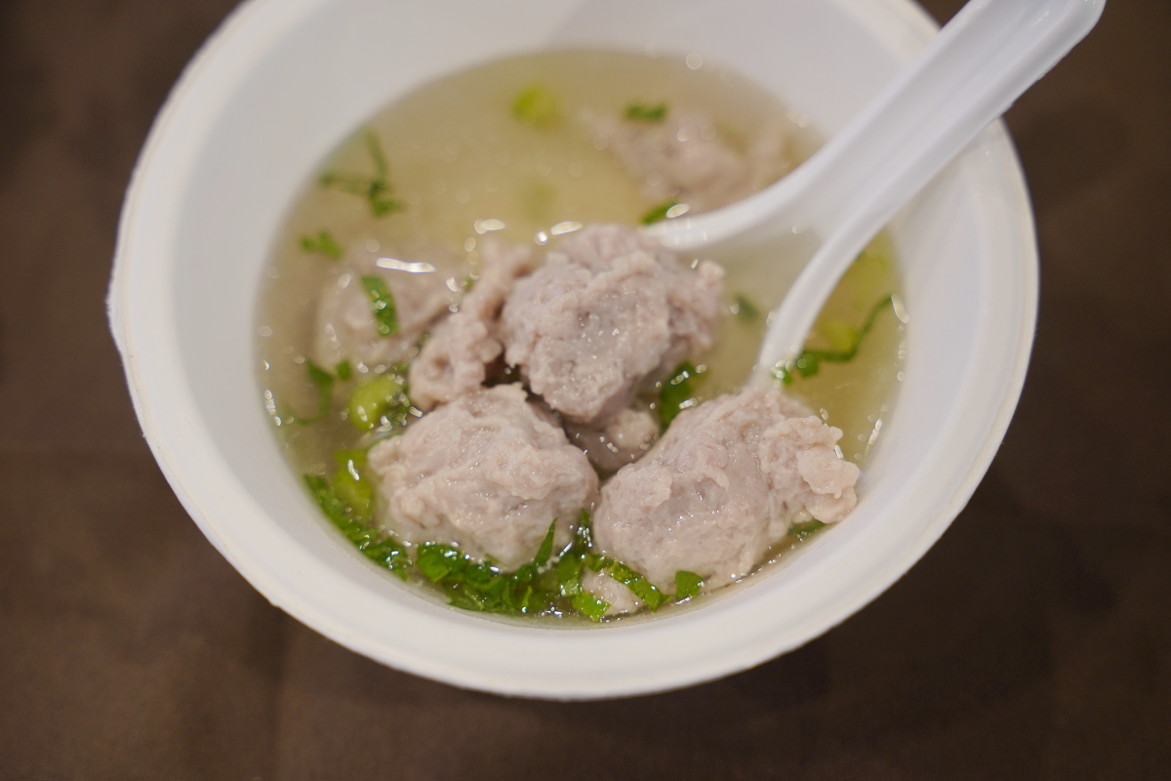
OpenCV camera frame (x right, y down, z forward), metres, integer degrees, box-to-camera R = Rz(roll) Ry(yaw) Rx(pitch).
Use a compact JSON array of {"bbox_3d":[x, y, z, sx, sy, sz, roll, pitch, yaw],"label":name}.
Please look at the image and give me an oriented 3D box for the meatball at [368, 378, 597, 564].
[{"bbox_3d":[-0.016,0.014,0.383,0.035,0.028,0.030,-3,65,0],"label":"meatball"}]

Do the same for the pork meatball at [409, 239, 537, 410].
[{"bbox_3d":[-0.018,-0.011,0.398,0.022,0.023,0.030,29,69,14],"label":"pork meatball"}]

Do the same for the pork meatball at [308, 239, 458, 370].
[{"bbox_3d":[-0.033,-0.014,0.411,0.026,0.024,0.026,-3,65,0],"label":"pork meatball"}]

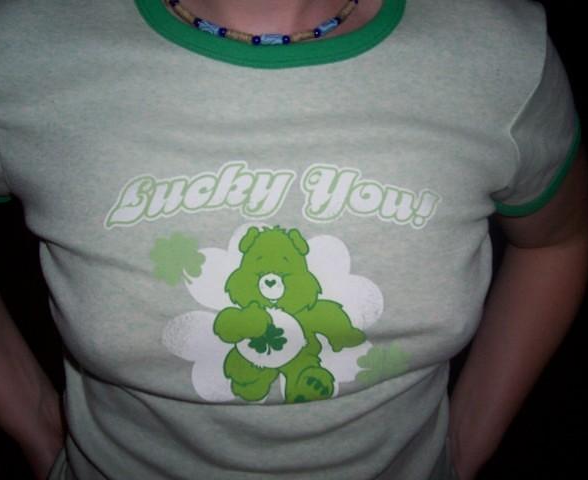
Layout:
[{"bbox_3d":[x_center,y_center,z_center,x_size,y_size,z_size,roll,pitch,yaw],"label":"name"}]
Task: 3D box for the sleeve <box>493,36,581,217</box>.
[{"bbox_3d":[0.203,-0.099,0.595,0.098,0.165,0.130,0,7,0],"label":"sleeve"}]

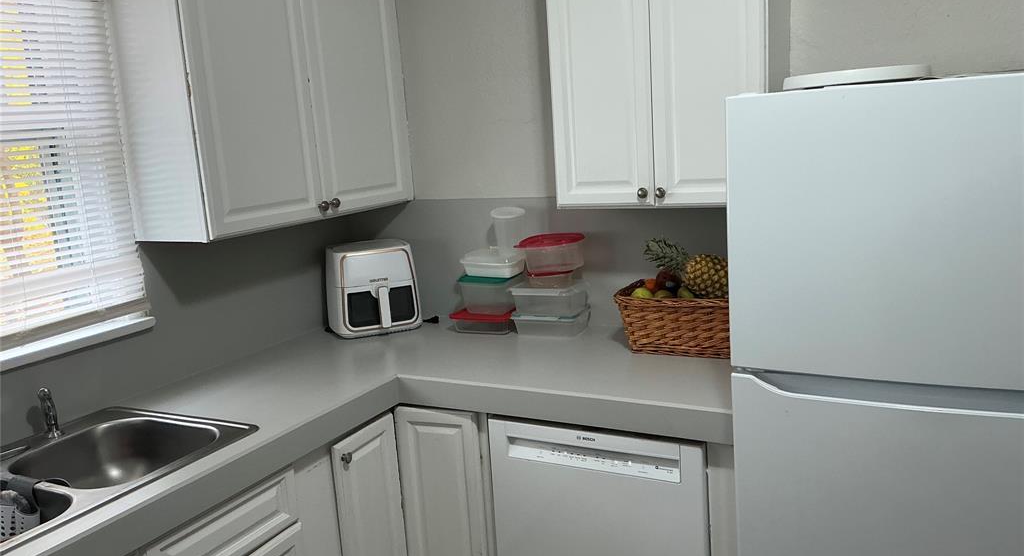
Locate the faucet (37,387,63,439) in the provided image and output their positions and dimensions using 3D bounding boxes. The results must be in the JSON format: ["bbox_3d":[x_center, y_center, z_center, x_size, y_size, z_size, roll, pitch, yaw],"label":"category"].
[{"bbox_3d":[-1.154,0.334,2.062,0.052,0.132,0.042,2,12,28],"label":"faucet"}]

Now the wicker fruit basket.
[{"bbox_3d":[0.542,0.127,2.515,0.400,0.170,0.270,1,12,24],"label":"wicker fruit basket"}]

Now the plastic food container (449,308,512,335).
[{"bbox_3d":[-0.069,0.150,2.907,0.243,0.057,0.175,2,12,27],"label":"plastic food container"}]

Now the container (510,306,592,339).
[{"bbox_3d":[0.139,0.150,2.821,0.232,0.062,0.180,1,11,22],"label":"container"}]

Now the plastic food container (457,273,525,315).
[{"bbox_3d":[-0.068,0.057,2.916,0.197,0.122,0.158,4,13,34],"label":"plastic food container"}]

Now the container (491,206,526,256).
[{"bbox_3d":[-0.004,-0.149,2.840,0.125,0.164,0.125,-4,11,1],"label":"container"}]

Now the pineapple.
[{"bbox_3d":[0.538,-0.037,2.483,0.310,0.130,0.130,29,23,25],"label":"pineapple"}]

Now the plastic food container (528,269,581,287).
[{"bbox_3d":[0.136,-0.005,2.802,0.170,0.060,0.165,-4,11,1],"label":"plastic food container"}]

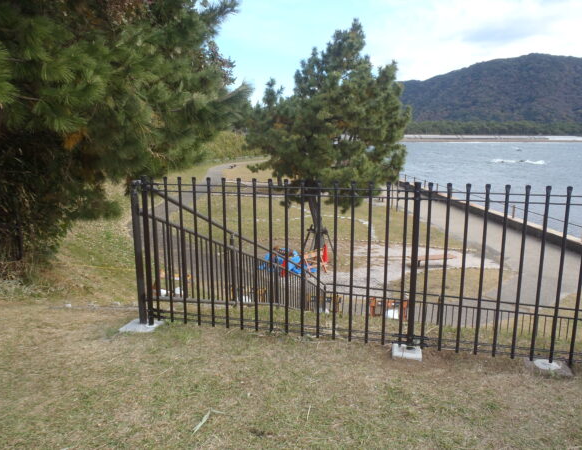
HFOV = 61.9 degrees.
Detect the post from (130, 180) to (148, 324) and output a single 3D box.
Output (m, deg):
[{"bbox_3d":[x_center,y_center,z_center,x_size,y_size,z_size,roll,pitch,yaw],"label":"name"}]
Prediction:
[{"bbox_3d":[-1.187,0.233,3.803,0.061,1.156,0.061,2,11,10],"label":"post"}]

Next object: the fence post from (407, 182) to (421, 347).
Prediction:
[{"bbox_3d":[0.871,0.297,3.419,0.047,1.192,0.047,2,11,10],"label":"fence post"}]

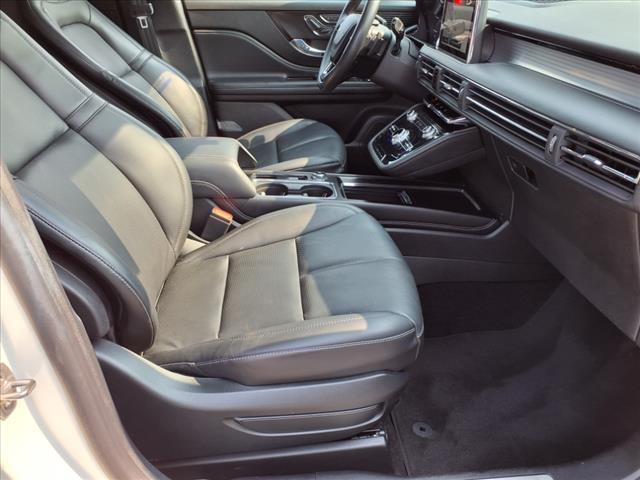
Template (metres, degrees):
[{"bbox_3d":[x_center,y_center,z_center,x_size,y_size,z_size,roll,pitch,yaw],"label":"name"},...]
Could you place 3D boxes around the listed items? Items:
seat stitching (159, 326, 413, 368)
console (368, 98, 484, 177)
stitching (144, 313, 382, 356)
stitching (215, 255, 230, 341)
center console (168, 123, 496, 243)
[{"bbox_3d":[-0.057,0.185,0.864,0.449,0.051,0.040,-3,31,-4],"label":"seat stitching"},{"bbox_3d":[0.264,-0.261,1.301,0.263,0.162,0.222,-3,31,-4],"label":"console"},{"bbox_3d":[-0.102,0.177,0.949,0.444,0.056,0.040,-3,31,-4],"label":"stitching"},{"bbox_3d":[-0.204,0.116,1.068,0.022,0.026,0.293,-3,31,-4],"label":"stitching"},{"bbox_3d":[0.024,-0.136,1.362,0.894,0.268,0.258,-3,31,-4],"label":"center console"}]

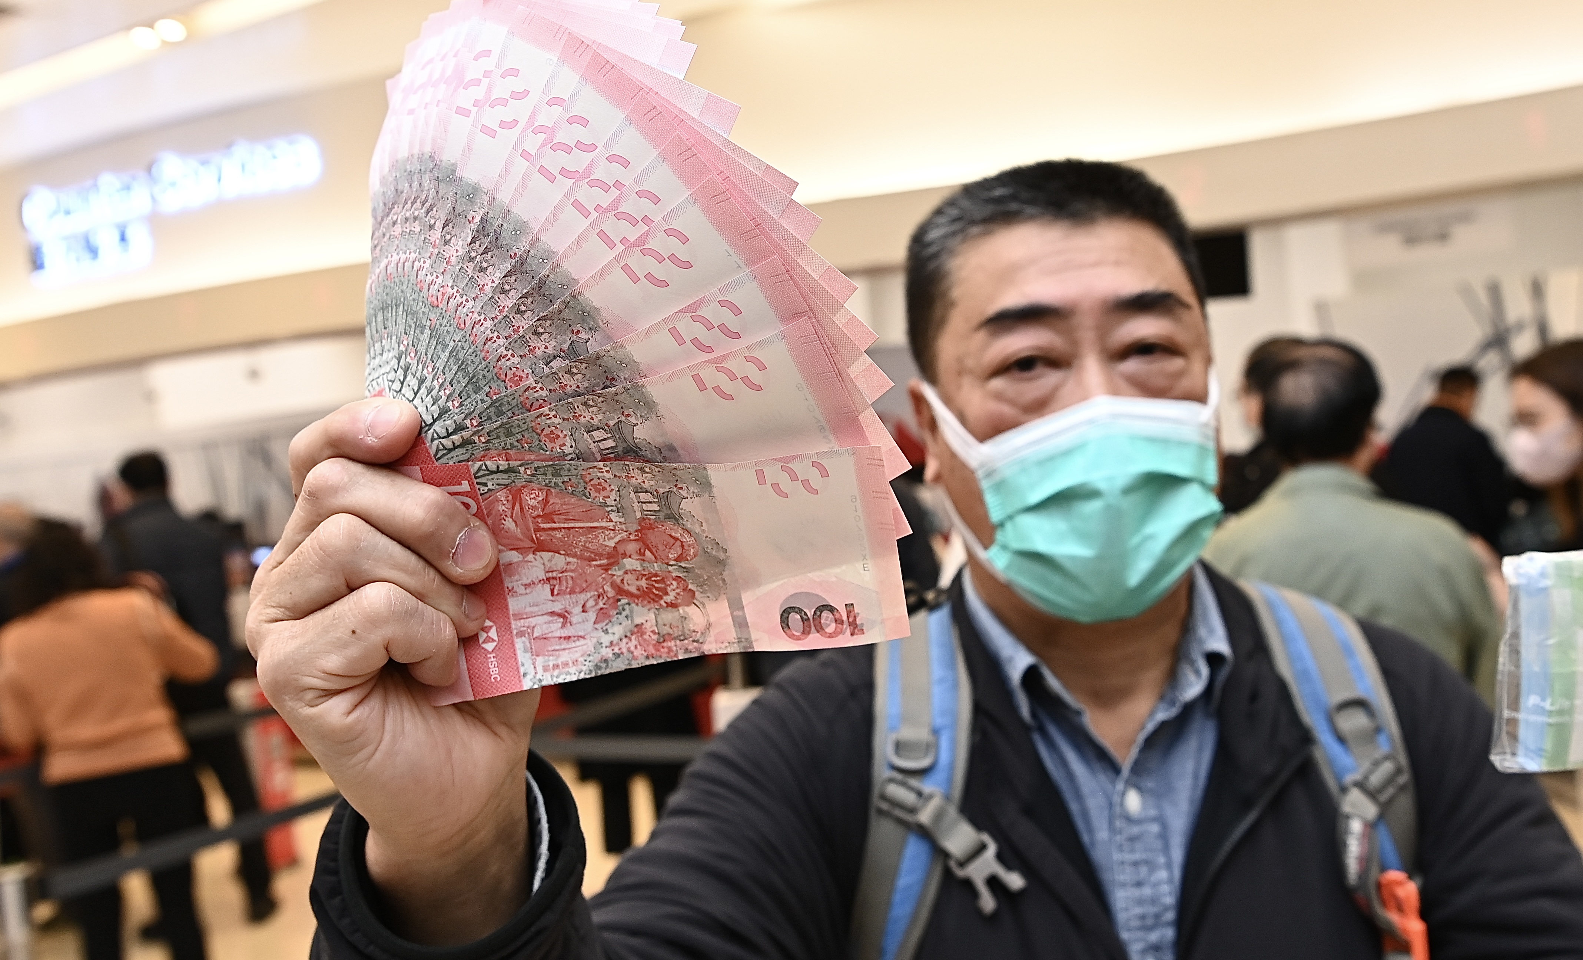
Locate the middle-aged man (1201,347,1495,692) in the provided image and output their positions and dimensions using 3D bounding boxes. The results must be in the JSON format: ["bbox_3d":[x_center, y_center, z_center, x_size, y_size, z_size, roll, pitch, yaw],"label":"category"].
[{"bbox_3d":[0.843,0.628,1.541,0.490,1.660,0.330,-3,3,32],"label":"middle-aged man"}]

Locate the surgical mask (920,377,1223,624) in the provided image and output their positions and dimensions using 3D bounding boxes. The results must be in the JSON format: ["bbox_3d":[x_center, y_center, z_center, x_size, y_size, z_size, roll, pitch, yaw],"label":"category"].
[{"bbox_3d":[0.145,0.011,0.550,0.148,0.125,0.110,-6,-2,5],"label":"surgical mask"}]

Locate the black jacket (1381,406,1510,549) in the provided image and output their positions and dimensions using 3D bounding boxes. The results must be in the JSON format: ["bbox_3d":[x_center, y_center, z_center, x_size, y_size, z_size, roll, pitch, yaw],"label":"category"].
[{"bbox_3d":[2.632,0.053,4.217,0.520,0.700,0.340,-3,3,37],"label":"black jacket"}]

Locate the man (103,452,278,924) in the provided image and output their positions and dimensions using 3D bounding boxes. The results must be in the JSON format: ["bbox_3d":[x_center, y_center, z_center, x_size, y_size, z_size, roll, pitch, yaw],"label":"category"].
[{"bbox_3d":[-2.247,0.758,3.892,0.540,1.720,0.380,-6,3,-27],"label":"man"}]

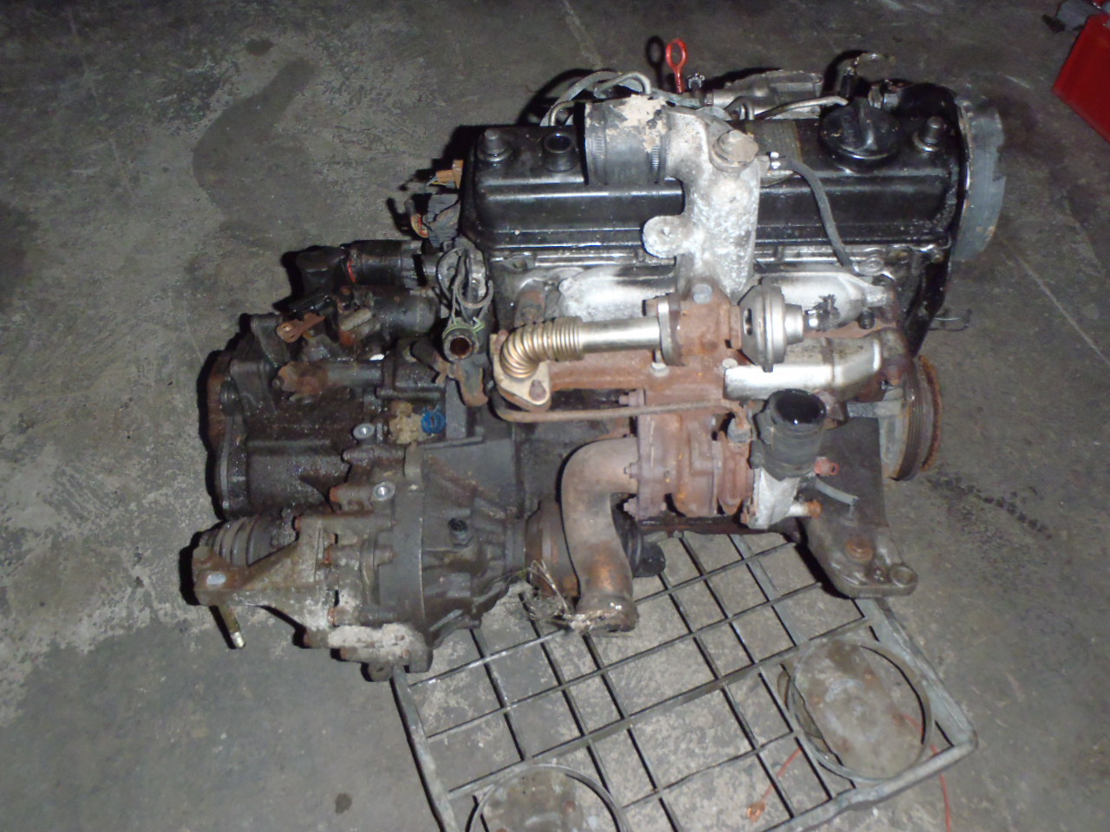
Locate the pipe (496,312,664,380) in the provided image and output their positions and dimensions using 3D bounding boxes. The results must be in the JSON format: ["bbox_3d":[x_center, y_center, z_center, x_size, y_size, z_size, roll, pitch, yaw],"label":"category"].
[{"bbox_3d":[0.022,-0.060,0.785,0.142,0.058,0.050,-3,53,0],"label":"pipe"}]

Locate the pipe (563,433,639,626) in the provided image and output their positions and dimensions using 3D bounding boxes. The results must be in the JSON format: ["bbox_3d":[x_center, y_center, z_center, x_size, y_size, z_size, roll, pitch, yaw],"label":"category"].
[{"bbox_3d":[0.045,0.120,0.905,0.080,0.215,0.080,-2,32,2],"label":"pipe"}]

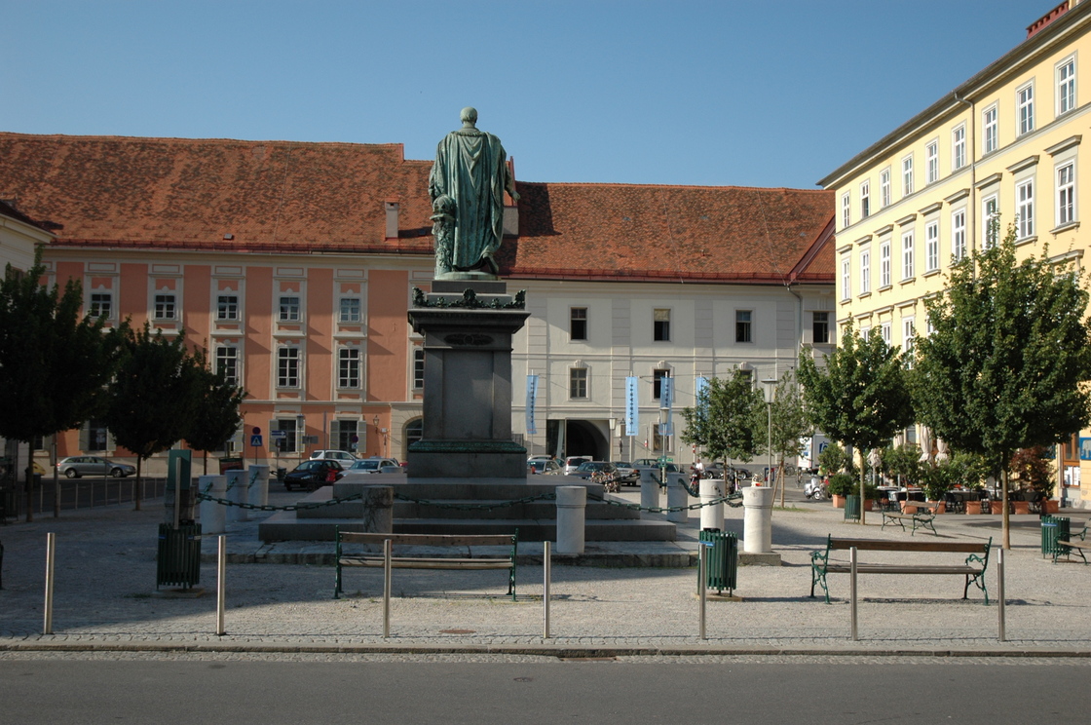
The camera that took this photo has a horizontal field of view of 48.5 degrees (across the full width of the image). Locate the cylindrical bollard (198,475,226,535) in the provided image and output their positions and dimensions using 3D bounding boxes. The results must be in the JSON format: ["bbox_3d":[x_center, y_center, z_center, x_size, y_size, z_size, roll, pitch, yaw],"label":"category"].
[{"bbox_3d":[-5.948,2.549,21.601,0.485,1.025,0.485,1,-3,-6],"label":"cylindrical bollard"}]

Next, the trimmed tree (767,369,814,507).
[{"bbox_3d":[8.681,2.725,43.421,2.100,4.969,2.100,1,-3,-6],"label":"trimmed tree"}]

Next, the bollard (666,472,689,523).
[{"bbox_3d":[2.734,2.801,24.969,0.445,0.990,0.445,1,-4,-6],"label":"bollard"}]

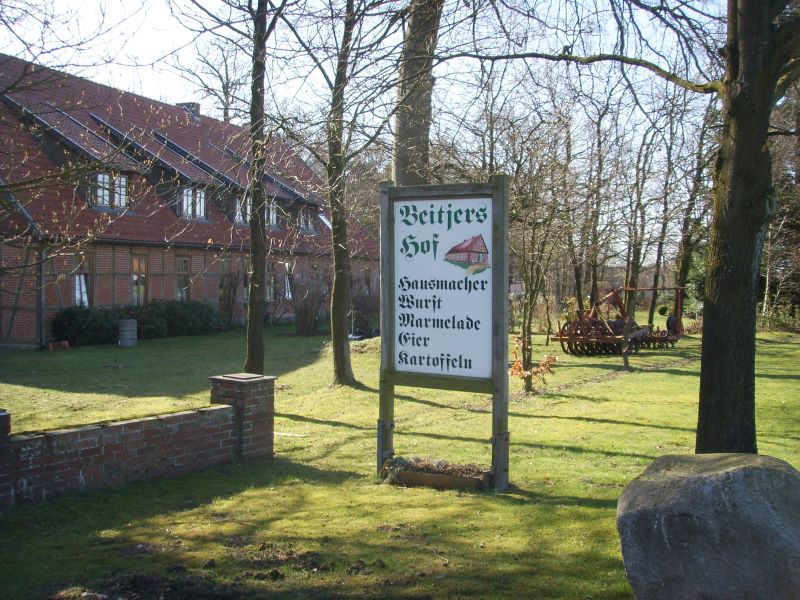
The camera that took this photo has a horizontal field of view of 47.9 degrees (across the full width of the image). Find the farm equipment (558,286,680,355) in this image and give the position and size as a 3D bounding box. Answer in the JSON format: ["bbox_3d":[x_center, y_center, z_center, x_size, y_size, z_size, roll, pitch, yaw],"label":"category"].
[{"bbox_3d":[6.250,0.550,25.600,3.500,1.800,2.200,0,1,-8],"label":"farm equipment"}]

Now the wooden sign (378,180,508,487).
[{"bbox_3d":[0.395,0.298,8.500,1.280,2.880,0.150,1,2,28],"label":"wooden sign"}]

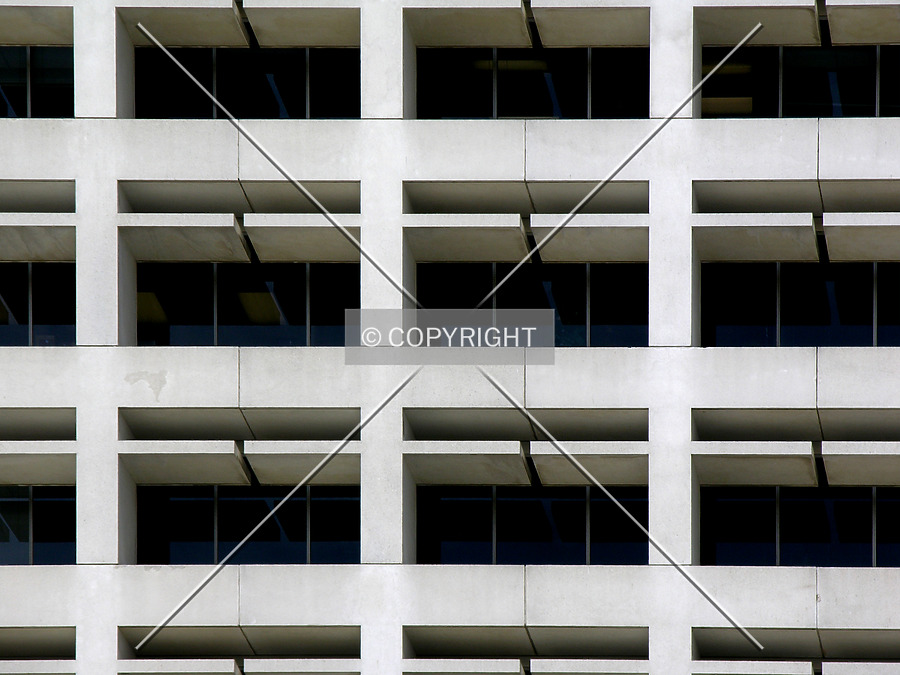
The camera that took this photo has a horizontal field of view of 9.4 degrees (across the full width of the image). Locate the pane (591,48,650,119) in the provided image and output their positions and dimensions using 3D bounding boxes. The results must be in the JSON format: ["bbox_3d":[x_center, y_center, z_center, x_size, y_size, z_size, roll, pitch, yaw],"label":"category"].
[{"bbox_3d":[2.854,-4.165,90.059,1.072,1.274,0.100,0,-9,2],"label":"pane"}]

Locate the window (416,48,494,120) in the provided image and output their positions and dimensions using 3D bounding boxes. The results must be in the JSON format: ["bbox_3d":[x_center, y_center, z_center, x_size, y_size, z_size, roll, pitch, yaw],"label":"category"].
[{"bbox_3d":[0.083,-4.169,90.157,1.271,1.276,0.100,0,-9,2],"label":"window"}]

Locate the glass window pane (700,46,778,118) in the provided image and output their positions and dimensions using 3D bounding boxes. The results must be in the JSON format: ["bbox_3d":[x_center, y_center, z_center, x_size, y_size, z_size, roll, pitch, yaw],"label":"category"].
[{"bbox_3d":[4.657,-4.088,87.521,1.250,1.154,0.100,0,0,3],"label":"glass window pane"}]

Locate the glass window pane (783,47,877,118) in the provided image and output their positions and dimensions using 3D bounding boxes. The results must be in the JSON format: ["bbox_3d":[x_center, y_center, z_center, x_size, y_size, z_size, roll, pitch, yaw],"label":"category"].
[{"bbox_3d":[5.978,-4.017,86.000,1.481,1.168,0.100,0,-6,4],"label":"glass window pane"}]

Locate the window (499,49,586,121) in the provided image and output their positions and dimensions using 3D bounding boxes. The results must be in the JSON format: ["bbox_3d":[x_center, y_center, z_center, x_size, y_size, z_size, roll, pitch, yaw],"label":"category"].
[{"bbox_3d":[1.510,-4.167,90.107,1.518,1.275,0.100,0,-9,2],"label":"window"}]

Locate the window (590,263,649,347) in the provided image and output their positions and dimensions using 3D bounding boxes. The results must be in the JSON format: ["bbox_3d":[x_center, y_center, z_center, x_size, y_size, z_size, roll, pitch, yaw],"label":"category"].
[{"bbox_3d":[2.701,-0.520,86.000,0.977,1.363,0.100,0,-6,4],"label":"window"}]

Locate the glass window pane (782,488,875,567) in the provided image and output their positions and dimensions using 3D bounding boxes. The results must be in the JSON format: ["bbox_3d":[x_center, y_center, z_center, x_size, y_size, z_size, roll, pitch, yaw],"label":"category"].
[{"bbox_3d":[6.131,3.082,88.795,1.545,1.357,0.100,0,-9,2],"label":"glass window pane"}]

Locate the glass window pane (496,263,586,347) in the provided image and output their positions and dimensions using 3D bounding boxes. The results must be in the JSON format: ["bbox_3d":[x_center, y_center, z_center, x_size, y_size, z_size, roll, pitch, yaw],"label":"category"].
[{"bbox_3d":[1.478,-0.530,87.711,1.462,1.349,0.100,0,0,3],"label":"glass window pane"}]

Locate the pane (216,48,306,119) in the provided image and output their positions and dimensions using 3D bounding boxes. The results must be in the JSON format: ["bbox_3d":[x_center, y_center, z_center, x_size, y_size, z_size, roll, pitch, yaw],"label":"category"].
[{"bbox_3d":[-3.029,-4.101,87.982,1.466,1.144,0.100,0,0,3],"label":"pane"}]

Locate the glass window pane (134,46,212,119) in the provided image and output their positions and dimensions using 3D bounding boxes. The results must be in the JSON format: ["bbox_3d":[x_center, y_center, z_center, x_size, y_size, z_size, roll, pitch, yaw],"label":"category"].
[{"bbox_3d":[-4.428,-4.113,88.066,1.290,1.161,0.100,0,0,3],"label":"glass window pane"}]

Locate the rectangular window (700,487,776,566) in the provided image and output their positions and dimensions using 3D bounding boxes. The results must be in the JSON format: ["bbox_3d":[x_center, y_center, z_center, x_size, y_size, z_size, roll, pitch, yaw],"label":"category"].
[{"bbox_3d":[4.711,3.084,88.845,1.237,1.358,0.100,0,-9,2],"label":"rectangular window"}]

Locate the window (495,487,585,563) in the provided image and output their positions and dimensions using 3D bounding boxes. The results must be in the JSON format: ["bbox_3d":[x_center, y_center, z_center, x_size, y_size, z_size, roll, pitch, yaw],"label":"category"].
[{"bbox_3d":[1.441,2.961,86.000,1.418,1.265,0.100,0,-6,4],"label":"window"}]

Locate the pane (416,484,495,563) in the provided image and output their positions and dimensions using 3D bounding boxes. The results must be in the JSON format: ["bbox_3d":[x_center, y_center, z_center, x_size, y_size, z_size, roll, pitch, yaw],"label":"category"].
[{"bbox_3d":[0.082,3.081,89.009,1.255,1.343,0.100,0,-9,2],"label":"pane"}]

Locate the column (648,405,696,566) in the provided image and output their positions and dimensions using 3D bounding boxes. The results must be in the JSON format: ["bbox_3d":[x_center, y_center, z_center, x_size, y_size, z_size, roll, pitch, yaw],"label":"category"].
[{"bbox_3d":[3.523,2.381,87.239,0.703,2.556,0.900,0,0,3],"label":"column"}]

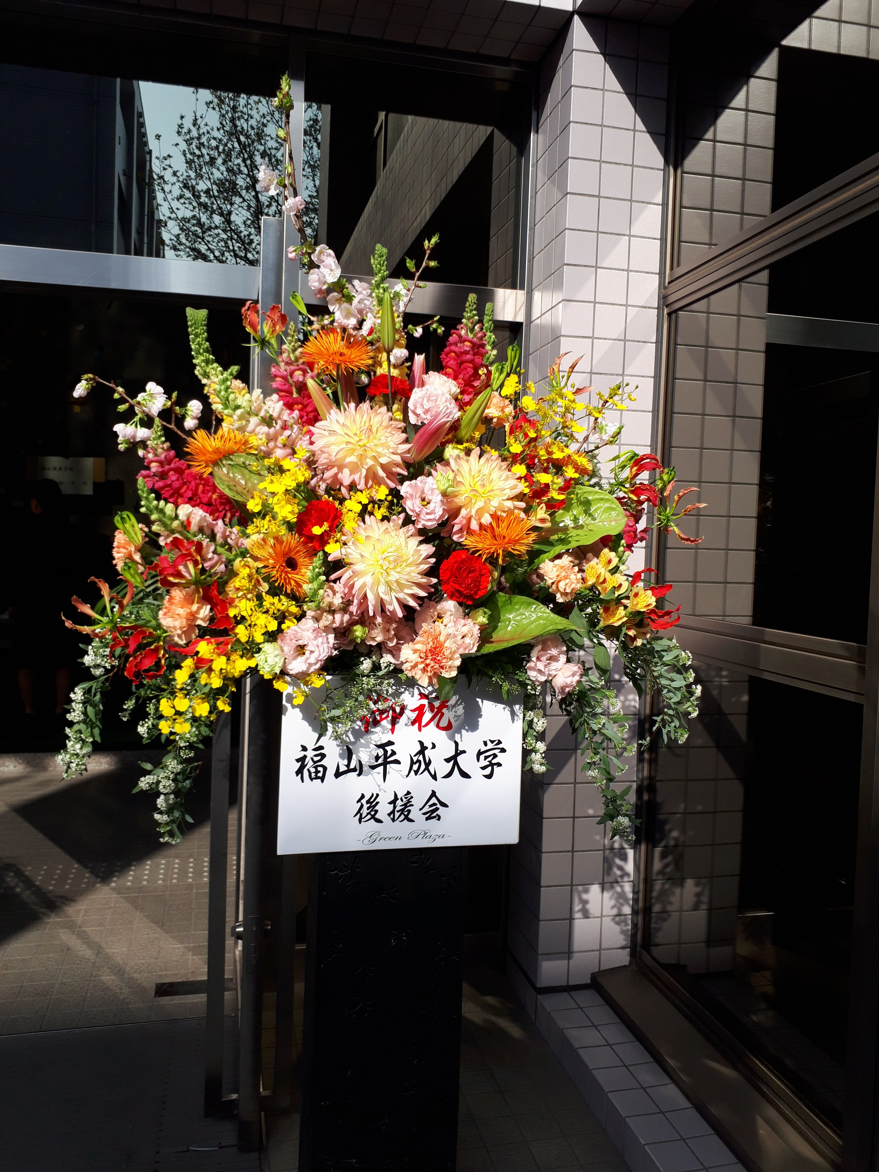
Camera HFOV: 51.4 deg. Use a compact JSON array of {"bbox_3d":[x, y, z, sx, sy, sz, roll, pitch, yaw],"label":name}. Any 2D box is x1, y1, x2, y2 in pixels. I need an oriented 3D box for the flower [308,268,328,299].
[{"bbox_3d":[-0.181,-0.451,1.360,0.029,0.044,0.030,2,2,6],"label":"flower"}]

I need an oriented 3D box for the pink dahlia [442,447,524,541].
[{"bbox_3d":[0.071,-0.149,1.500,0.150,0.152,0.090,1,-18,-12],"label":"pink dahlia"}]

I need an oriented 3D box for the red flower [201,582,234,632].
[{"bbox_3d":[-0.347,0.032,1.430,0.052,0.077,0.050,2,-6,-6],"label":"red flower"}]

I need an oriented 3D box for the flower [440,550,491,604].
[{"bbox_3d":[0.038,-0.013,1.345,0.075,0.078,0.055,2,-12,0],"label":"flower"}]

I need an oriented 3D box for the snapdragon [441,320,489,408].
[{"bbox_3d":[0.037,-0.330,1.360,0.071,0.131,0.066,2,2,-6],"label":"snapdragon"}]

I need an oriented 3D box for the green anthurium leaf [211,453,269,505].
[{"bbox_3d":[-0.327,-0.178,1.510,0.100,0.090,0.040,2,-24,7],"label":"green anthurium leaf"}]

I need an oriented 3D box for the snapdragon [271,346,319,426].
[{"bbox_3d":[-0.246,-0.341,1.560,0.078,0.138,0.070,-7,2,5],"label":"snapdragon"}]

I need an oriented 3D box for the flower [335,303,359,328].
[{"bbox_3d":[-0.137,-0.400,1.350,0.036,0.037,0.029,2,2,0],"label":"flower"}]

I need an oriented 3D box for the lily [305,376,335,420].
[{"bbox_3d":[-0.183,-0.286,1.440,0.028,0.085,0.028,-27,0,0],"label":"lily"}]

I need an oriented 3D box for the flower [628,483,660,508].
[{"bbox_3d":[0.363,-0.161,1.620,0.055,0.045,0.045,1,-6,-11],"label":"flower"}]

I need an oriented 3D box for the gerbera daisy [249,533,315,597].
[{"bbox_3d":[-0.254,-0.035,1.480,0.105,0.105,0.045,2,-6,3],"label":"gerbera daisy"}]

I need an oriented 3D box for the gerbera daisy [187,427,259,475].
[{"bbox_3d":[-0.343,-0.210,1.440,0.112,0.105,0.050,3,-38,13],"label":"gerbera daisy"}]

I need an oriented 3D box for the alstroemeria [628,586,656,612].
[{"bbox_3d":[0.333,0.022,1.500,0.045,0.044,0.048,1,-12,-21],"label":"alstroemeria"}]

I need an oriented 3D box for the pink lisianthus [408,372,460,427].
[{"bbox_3d":[-0.008,-0.260,1.275,0.070,0.074,0.058,2,2,-3],"label":"pink lisianthus"}]

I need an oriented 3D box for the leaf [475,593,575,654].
[{"bbox_3d":[0.137,0.064,1.460,0.165,0.110,0.045,2,-37,-6],"label":"leaf"}]

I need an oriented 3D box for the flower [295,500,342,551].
[{"bbox_3d":[-0.182,-0.093,1.380,0.069,0.076,0.055,2,-12,3],"label":"flower"}]

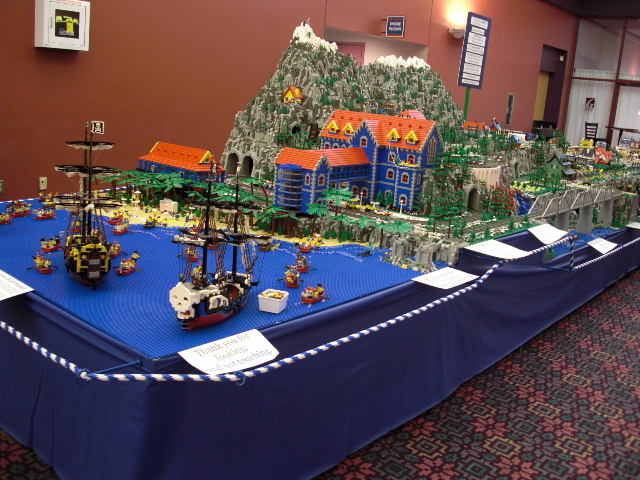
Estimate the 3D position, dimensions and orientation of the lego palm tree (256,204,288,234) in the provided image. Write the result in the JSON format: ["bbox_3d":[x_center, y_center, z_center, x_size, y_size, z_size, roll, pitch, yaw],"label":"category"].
[{"bbox_3d":[-0.217,-0.085,3.044,0.128,0.135,0.128,5,14,0],"label":"lego palm tree"}]

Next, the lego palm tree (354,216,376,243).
[{"bbox_3d":[0.207,-0.047,3.063,0.115,0.120,0.115,5,14,0],"label":"lego palm tree"}]

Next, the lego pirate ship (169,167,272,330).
[{"bbox_3d":[-0.291,0.009,1.948,0.185,0.460,0.320,12,15,28],"label":"lego pirate ship"}]

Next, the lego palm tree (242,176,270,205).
[{"bbox_3d":[-0.316,-0.236,3.285,0.130,0.130,0.130,5,14,0],"label":"lego palm tree"}]

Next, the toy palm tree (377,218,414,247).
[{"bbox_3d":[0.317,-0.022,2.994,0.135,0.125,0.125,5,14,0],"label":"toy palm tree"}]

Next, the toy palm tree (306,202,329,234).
[{"bbox_3d":[-0.010,-0.101,3.181,0.118,0.134,0.118,5,14,0],"label":"toy palm tree"}]

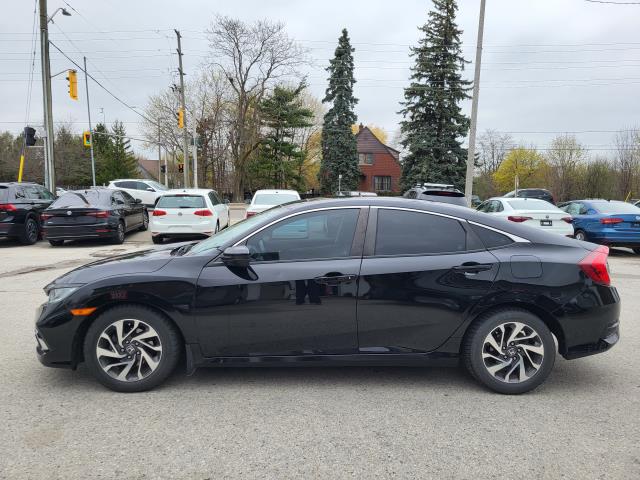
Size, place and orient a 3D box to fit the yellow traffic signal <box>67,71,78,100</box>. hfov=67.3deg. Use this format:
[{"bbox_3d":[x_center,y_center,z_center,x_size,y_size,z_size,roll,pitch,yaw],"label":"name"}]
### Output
[{"bbox_3d":[-9.042,-5.644,17.562,0.360,1.020,0.360,1,5,-6],"label":"yellow traffic signal"}]

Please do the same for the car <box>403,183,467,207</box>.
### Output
[{"bbox_3d":[3.748,-0.977,16.285,1.840,1.700,4.550,1,6,2],"label":"car"}]

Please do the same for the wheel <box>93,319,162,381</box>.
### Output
[{"bbox_3d":[-1.328,0.763,3.444,0.450,0.450,0.180,0,6,0],"label":"wheel"}]

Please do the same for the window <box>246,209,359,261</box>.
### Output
[{"bbox_3d":[-0.098,-0.041,3.458,0.840,0.410,0.050,0,-24,0],"label":"window"}]

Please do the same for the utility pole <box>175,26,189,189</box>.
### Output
[{"bbox_3d":[-8.440,-7.307,29.457,0.320,10.794,0.320,-2,5,0],"label":"utility pole"}]

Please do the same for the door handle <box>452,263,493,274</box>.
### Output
[{"bbox_3d":[1.066,0.199,3.353,0.270,0.075,0.060,1,5,-2],"label":"door handle"}]

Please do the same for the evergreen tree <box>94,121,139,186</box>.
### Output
[{"bbox_3d":[-22.860,-9.605,54.000,4.800,8.300,4.800,0,6,0],"label":"evergreen tree"}]

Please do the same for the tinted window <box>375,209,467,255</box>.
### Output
[{"bbox_3d":[0.712,-0.054,3.458,0.660,0.390,0.050,0,-24,0],"label":"tinted window"}]

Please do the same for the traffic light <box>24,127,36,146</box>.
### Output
[{"bbox_3d":[-10.840,-3.876,18.000,0.400,0.820,0.420,-4,8,-39],"label":"traffic light"}]

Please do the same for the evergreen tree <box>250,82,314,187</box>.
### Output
[{"bbox_3d":[-3.823,-10.346,49.000,6.000,10.900,6.000,0,6,0],"label":"evergreen tree"}]

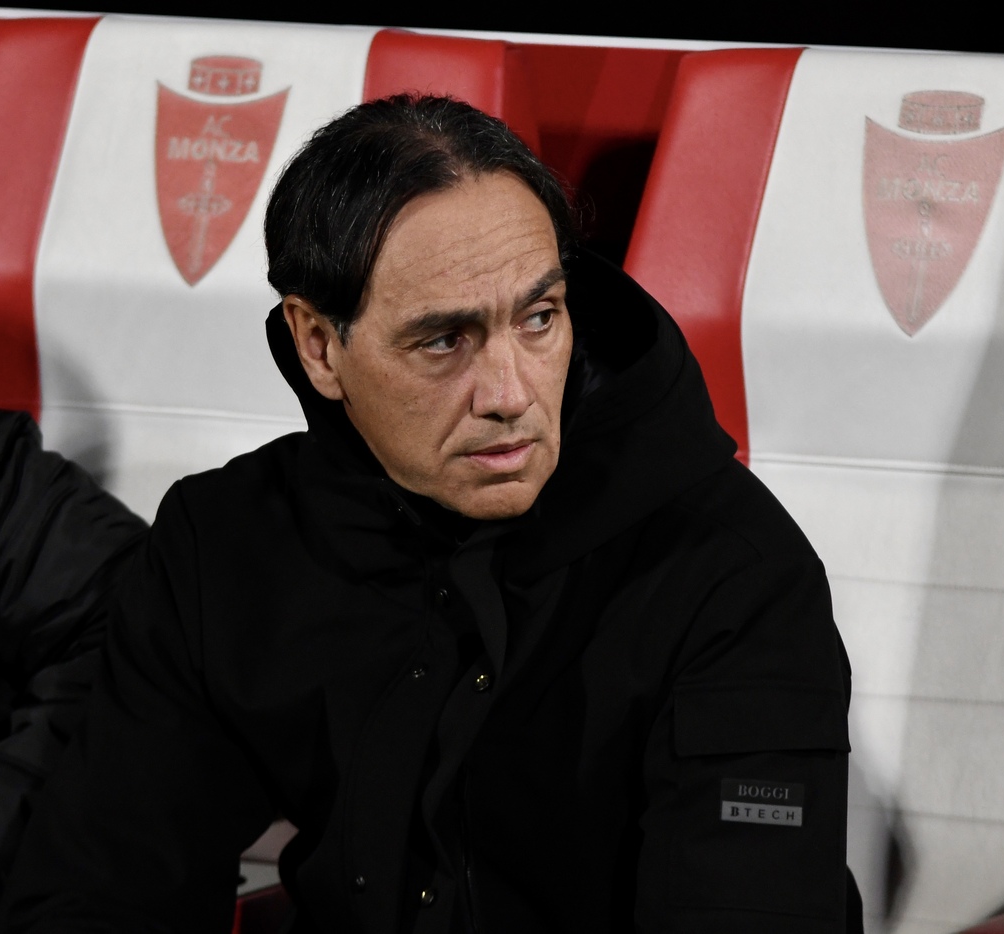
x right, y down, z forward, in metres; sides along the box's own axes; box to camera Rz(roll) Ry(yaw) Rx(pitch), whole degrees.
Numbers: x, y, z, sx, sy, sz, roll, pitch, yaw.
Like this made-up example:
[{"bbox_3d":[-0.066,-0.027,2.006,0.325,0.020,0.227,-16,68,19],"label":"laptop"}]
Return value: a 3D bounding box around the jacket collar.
[{"bbox_3d":[-0.001,-0.032,4.470,0.280,0.200,0.280,3,11,15],"label":"jacket collar"}]

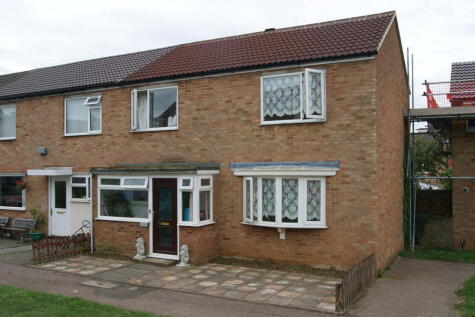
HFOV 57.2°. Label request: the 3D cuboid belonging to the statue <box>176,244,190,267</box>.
[{"bbox_3d":[-1.248,2.299,10.412,0.240,0.510,0.240,-1,-2,28],"label":"statue"}]

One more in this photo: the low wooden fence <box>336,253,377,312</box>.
[{"bbox_3d":[2.298,2.256,8.174,0.100,0.480,2.850,-1,-2,28],"label":"low wooden fence"}]

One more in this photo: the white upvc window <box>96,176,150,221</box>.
[{"bbox_3d":[-3.134,1.073,11.837,1.770,1.250,0.150,-1,-2,28],"label":"white upvc window"}]

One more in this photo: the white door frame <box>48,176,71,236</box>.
[{"bbox_3d":[-5.925,1.594,14.531,0.970,2.000,0.120,-1,-2,28],"label":"white door frame"}]

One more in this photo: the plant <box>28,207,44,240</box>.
[{"bbox_3d":[-6.626,2.194,14.436,0.440,0.970,0.440,-1,-2,28],"label":"plant"}]

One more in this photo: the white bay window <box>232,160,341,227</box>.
[{"bbox_3d":[1.080,0.866,10.587,2.620,1.560,0.440,-1,-2,28],"label":"white bay window"}]

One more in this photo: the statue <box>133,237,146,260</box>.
[{"bbox_3d":[-2.490,2.302,11.165,0.260,0.530,0.240,-1,-2,28],"label":"statue"}]

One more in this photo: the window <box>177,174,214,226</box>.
[{"bbox_3d":[-1.021,1.079,11.117,0.580,1.280,0.800,-1,-2,28],"label":"window"}]

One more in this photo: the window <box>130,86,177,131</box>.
[{"bbox_3d":[-2.442,-1.426,12.724,1.700,1.230,0.160,-1,-2,28],"label":"window"}]

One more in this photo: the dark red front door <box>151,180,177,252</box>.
[{"bbox_3d":[-1.853,1.468,11.167,0.750,1.920,0.080,-1,-2,28],"label":"dark red front door"}]

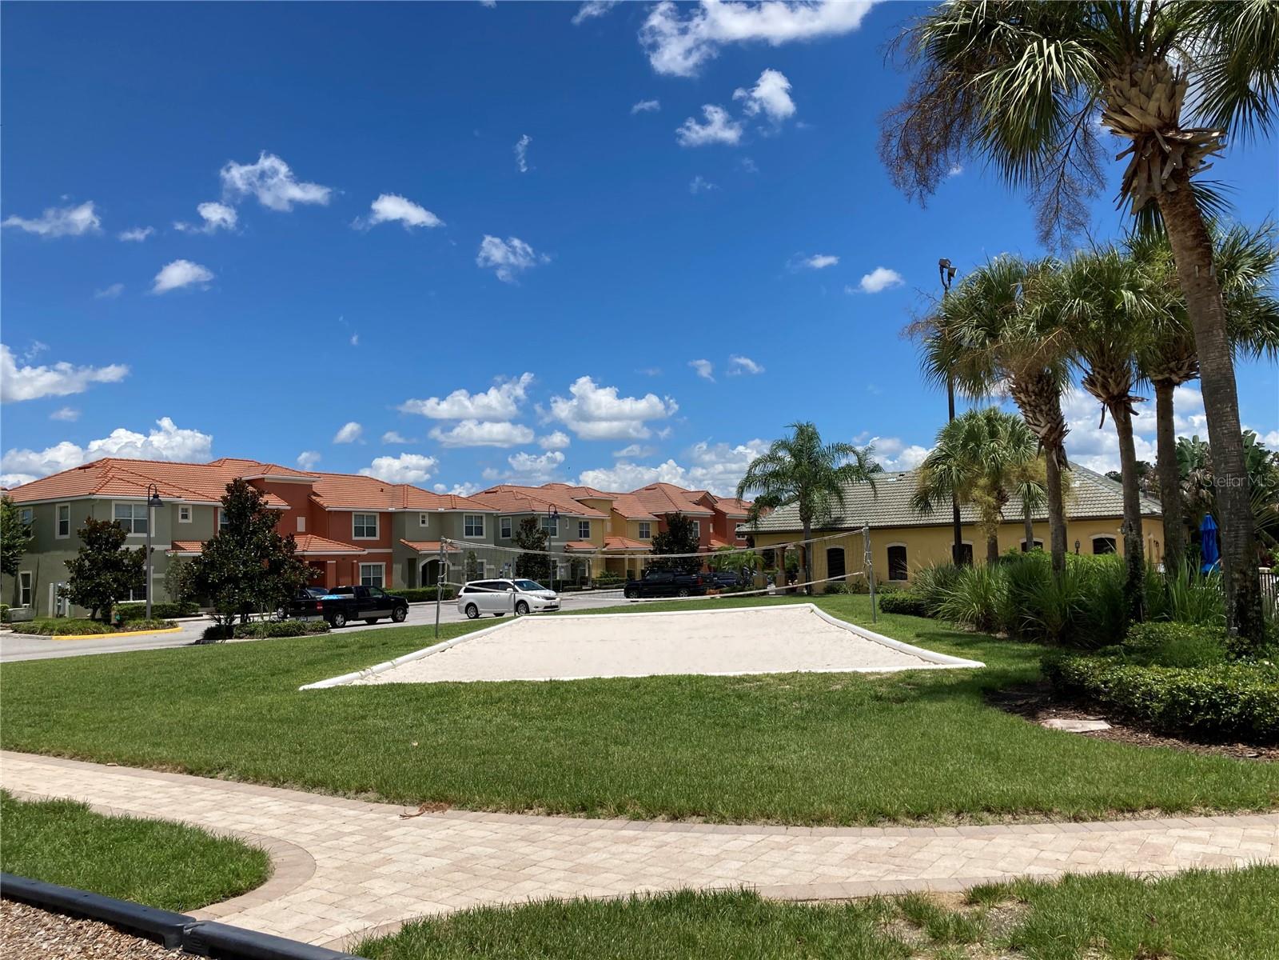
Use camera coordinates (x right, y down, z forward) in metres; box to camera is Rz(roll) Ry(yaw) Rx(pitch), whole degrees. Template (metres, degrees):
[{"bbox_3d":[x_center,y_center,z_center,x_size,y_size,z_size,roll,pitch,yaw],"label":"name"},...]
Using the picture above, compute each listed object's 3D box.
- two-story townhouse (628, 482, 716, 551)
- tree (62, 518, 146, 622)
[{"bbox_3d":[1.179,4.628,89.342,9.500,8.600,7.200,-4,-5,33],"label":"two-story townhouse"},{"bbox_3d":[-23.149,3.985,44.676,3.600,4.600,3.700,-2,-4,0],"label":"tree"}]

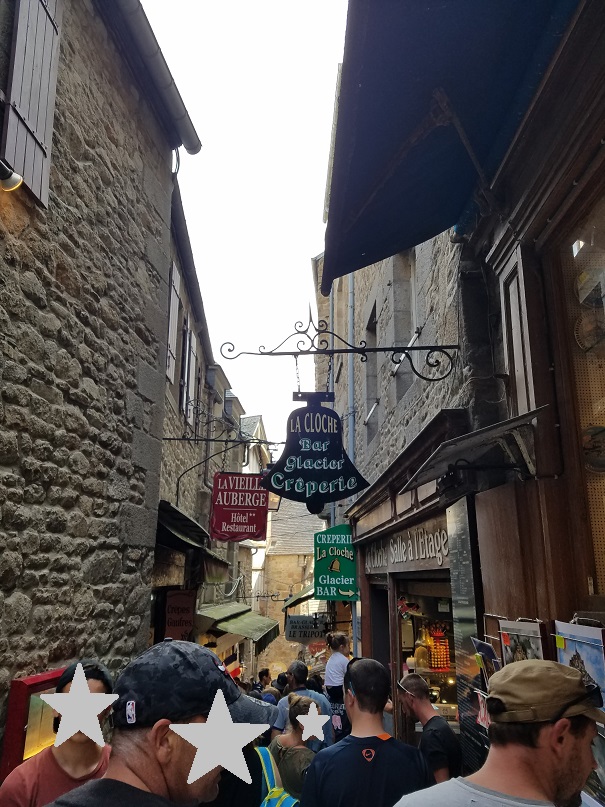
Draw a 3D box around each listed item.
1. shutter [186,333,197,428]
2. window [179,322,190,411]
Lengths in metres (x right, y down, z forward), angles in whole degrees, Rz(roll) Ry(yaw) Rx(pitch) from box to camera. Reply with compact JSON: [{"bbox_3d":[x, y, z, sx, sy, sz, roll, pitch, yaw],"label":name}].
[{"bbox_3d":[-1.727,-0.367,9.456,0.050,1.420,0.480,0,-13,-1],"label":"shutter"},{"bbox_3d":[-1.641,-0.508,8.441,0.050,1.380,0.480,0,-13,-4],"label":"window"}]

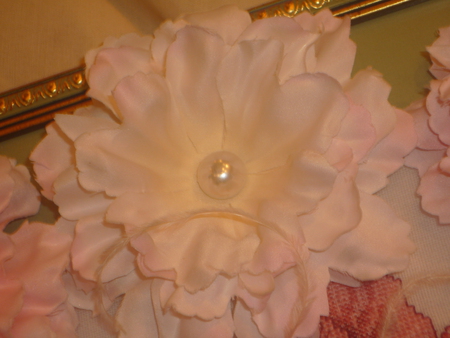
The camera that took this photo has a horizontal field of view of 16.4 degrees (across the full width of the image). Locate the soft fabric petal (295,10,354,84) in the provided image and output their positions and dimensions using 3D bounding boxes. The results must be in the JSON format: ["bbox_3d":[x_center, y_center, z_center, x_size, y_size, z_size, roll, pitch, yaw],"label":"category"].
[{"bbox_3d":[0.035,-0.043,0.564,0.021,0.014,0.026,22,74,7],"label":"soft fabric petal"}]

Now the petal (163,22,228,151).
[{"bbox_3d":[-0.010,-0.028,0.550,0.019,0.014,0.043,-7,87,-2],"label":"petal"}]

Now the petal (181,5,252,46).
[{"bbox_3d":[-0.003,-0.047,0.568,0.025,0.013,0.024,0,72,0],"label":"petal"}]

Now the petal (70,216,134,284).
[{"bbox_3d":[-0.043,0.027,0.550,0.025,0.013,0.019,-41,79,-18],"label":"petal"}]

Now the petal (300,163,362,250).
[{"bbox_3d":[0.037,0.013,0.548,0.020,0.014,0.031,-23,69,-3],"label":"petal"}]

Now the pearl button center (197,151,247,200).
[{"bbox_3d":[-0.001,0.002,0.548,0.017,0.009,0.018,-1,72,3],"label":"pearl button center"}]

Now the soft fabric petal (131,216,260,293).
[{"bbox_3d":[-0.010,0.029,0.538,0.044,0.016,0.029,4,57,3],"label":"soft fabric petal"}]

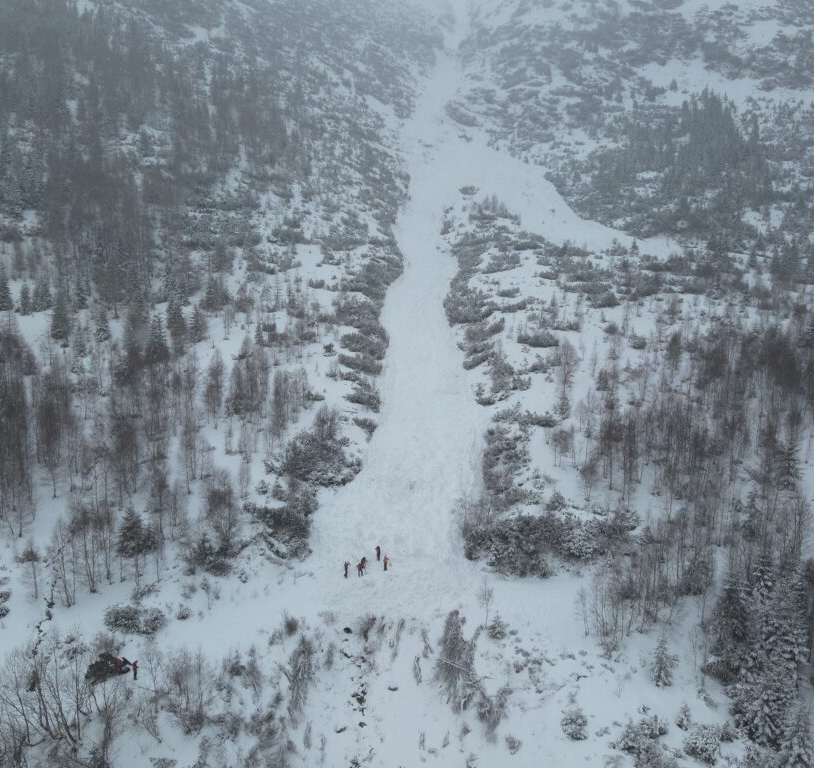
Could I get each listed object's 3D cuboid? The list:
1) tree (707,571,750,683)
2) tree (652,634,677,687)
[{"bbox_3d":[27.460,20.710,60.640,3.400,9.300,3.400,0,9,0],"label":"tree"},{"bbox_3d":[21.700,23.300,59.840,2.100,4.200,2.100,0,9,0],"label":"tree"}]

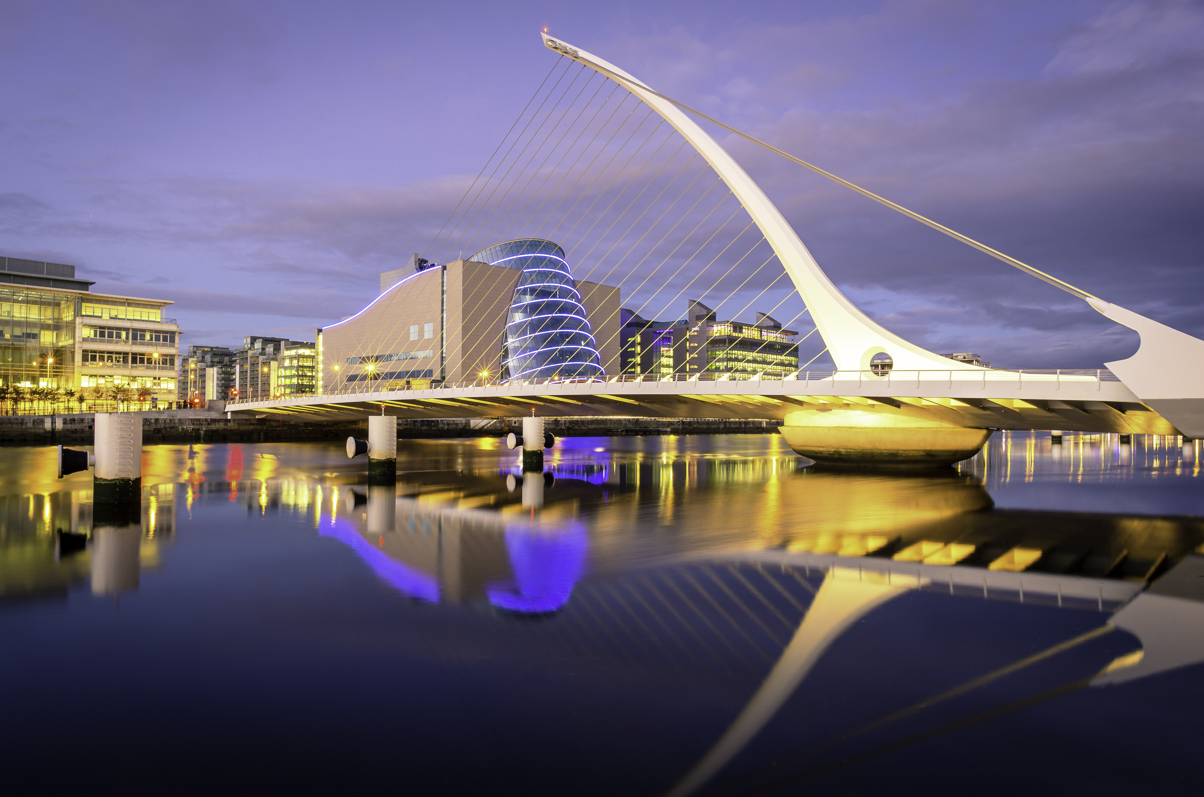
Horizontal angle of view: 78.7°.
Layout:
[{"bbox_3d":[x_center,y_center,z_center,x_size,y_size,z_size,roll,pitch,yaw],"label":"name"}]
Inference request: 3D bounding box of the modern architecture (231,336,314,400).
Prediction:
[{"bbox_3d":[-135.500,-8.804,308.959,20.000,35.200,50.000,2,-3,-43],"label":"modern architecture"}]

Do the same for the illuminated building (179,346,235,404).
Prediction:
[{"bbox_3d":[-185.500,-7.084,351.926,20.000,34.600,42.000,2,-3,-43],"label":"illuminated building"}]

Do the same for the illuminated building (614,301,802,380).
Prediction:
[{"bbox_3d":[37.737,-13.294,283.598,44.000,42.500,59.000,2,-3,-44],"label":"illuminated building"}]

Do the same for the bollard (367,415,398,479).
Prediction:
[{"bbox_3d":[-13.016,2.819,43.600,1.550,3.600,1.550,0,-2,0],"label":"bollard"}]

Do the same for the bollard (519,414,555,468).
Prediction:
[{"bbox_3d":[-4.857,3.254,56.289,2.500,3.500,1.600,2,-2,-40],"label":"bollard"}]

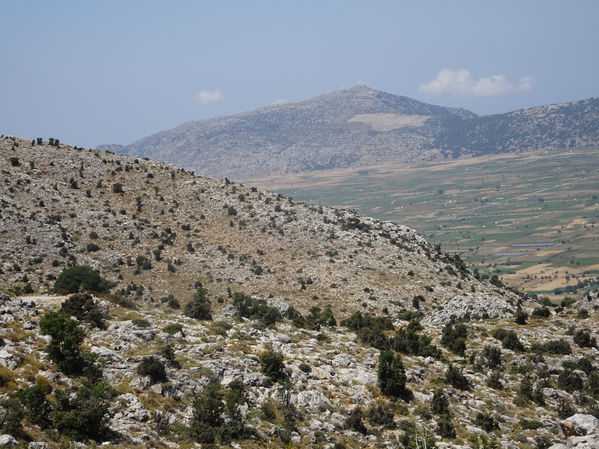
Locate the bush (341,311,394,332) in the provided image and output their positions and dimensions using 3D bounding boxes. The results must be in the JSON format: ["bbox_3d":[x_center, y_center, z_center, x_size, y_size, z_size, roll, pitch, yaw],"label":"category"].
[{"bbox_3d":[4.686,6.685,93.000,3.721,1.308,2.605,0,4,0],"label":"bush"}]

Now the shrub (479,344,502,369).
[{"bbox_3d":[11.240,7.727,79.000,1.288,1.307,1.223,0,4,0],"label":"shrub"}]

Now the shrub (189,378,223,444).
[{"bbox_3d":[-4.135,8.314,60.000,1.423,2.701,1.423,0,5,0],"label":"shrub"}]

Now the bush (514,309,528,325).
[{"bbox_3d":[18.425,7.635,112.000,1.162,1.301,1.069,0,5,0],"label":"bush"}]

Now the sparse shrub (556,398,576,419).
[{"bbox_3d":[16.312,11.241,82.444,1.222,1.185,1.100,0,5,0],"label":"sparse shrub"}]

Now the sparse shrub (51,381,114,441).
[{"bbox_3d":[-9.648,8.270,60.000,2.845,2.614,2.618,0,5,0],"label":"sparse shrub"}]

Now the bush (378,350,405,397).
[{"bbox_3d":[4.824,7.781,70.000,1.452,2.440,1.452,0,5,0],"label":"bush"}]

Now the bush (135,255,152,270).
[{"bbox_3d":[-24.276,5.913,210.000,2.801,2.440,2.577,0,5,0],"label":"bush"}]

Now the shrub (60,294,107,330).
[{"bbox_3d":[-14.725,5.863,92.000,3.136,2.241,2.666,0,4,0],"label":"shrub"}]

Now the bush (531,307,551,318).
[{"bbox_3d":[24.387,8.905,136.557,2.024,1.178,1.821,0,5,0],"label":"bush"}]

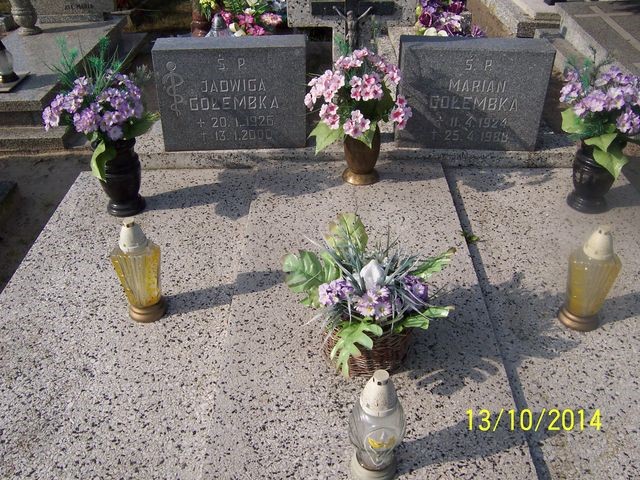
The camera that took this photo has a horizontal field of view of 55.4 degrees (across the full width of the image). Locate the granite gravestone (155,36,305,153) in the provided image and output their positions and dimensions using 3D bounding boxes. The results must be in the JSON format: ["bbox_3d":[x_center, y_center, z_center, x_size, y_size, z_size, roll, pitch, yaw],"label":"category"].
[{"bbox_3d":[-0.292,-0.496,2.088,0.489,0.353,0.121,-1,35,-1],"label":"granite gravestone"}]

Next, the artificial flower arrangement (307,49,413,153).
[{"bbox_3d":[0.119,-0.424,1.887,0.330,0.319,0.288,0,35,0],"label":"artificial flower arrangement"}]

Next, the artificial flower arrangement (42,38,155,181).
[{"bbox_3d":[-0.622,-0.369,1.762,0.324,0.386,0.278,0,35,0],"label":"artificial flower arrangement"}]

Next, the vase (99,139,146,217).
[{"bbox_3d":[-0.615,-0.201,1.881,0.132,0.227,0.132,0,35,0],"label":"vase"}]

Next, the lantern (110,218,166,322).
[{"bbox_3d":[-0.428,0.067,1.456,0.115,0.276,0.115,0,35,0],"label":"lantern"}]

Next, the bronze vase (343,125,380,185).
[{"bbox_3d":[0.136,-0.291,1.988,0.124,0.185,0.124,0,35,0],"label":"bronze vase"}]

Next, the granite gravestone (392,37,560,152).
[{"bbox_3d":[0.503,-0.499,2.083,0.479,0.350,0.124,1,35,3],"label":"granite gravestone"}]

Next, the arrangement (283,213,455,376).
[{"bbox_3d":[0.104,0.118,1.305,0.355,0.304,0.288,0,35,0],"label":"arrangement"}]

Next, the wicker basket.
[{"bbox_3d":[0.107,0.210,1.364,0.194,0.085,0.180,0,35,0],"label":"wicker basket"}]

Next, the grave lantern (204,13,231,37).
[{"bbox_3d":[-0.448,-0.878,2.750,0.120,0.270,0.120,0,35,0],"label":"grave lantern"}]

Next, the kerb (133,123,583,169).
[{"bbox_3d":[0.122,-0.364,2.251,1.555,0.058,0.288,0,35,0],"label":"kerb"}]

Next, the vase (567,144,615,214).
[{"bbox_3d":[0.843,-0.209,1.878,0.132,0.227,0.132,0,35,0],"label":"vase"}]

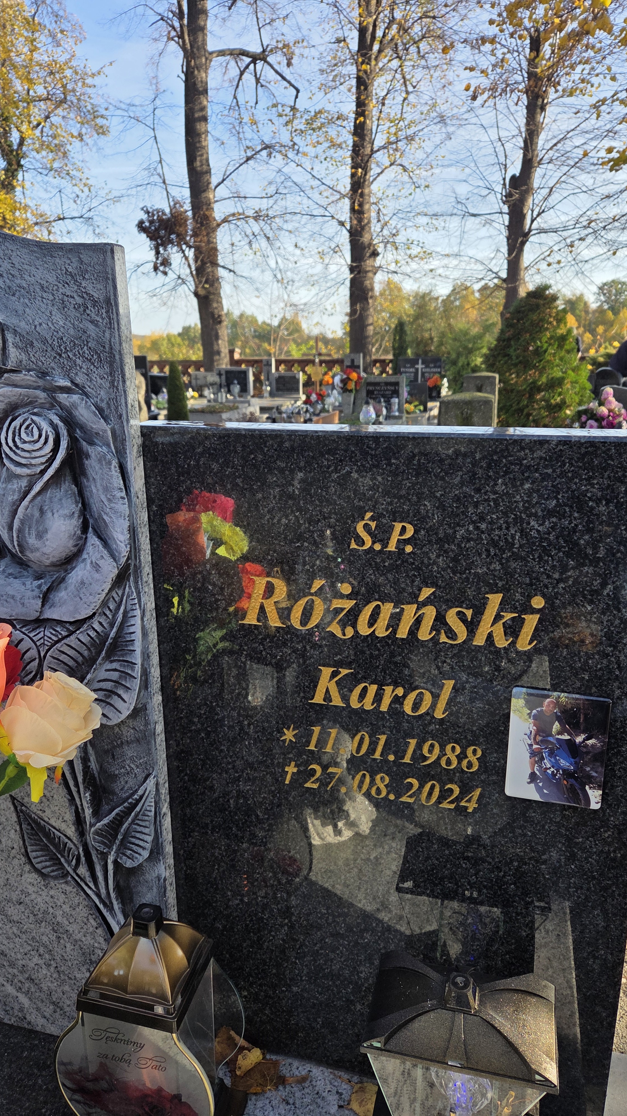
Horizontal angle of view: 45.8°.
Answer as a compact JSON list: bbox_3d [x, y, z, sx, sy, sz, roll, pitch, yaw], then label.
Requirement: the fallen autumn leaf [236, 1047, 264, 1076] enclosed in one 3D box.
[{"bbox_3d":[-0.082,0.618,0.912,0.036,0.013,0.026,-16,23,-42],"label":"fallen autumn leaf"}]

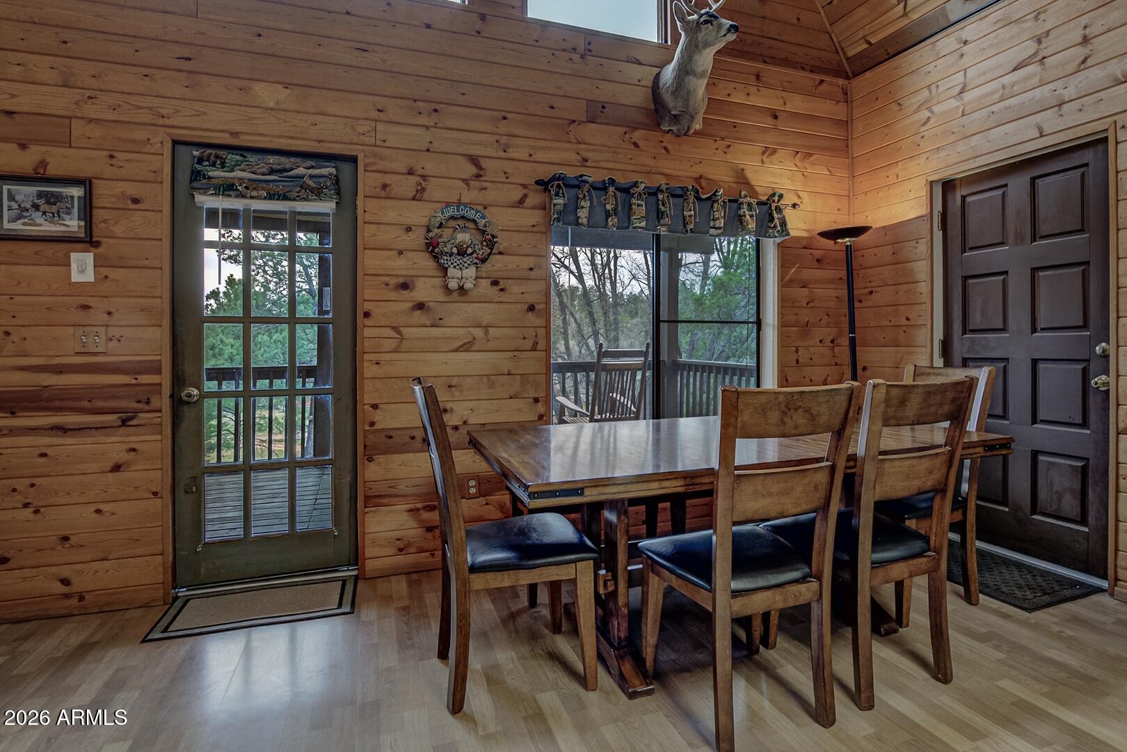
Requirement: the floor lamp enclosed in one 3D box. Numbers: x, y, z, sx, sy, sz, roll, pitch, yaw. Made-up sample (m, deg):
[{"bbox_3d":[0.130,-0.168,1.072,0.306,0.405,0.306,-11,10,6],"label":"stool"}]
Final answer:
[{"bbox_3d":[1.671,0.033,3.100,0.320,1.790,0.320,-1,3,-18],"label":"floor lamp"}]

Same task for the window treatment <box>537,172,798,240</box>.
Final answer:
[{"bbox_3d":[0.653,-0.945,3.026,1.670,0.275,0.110,-1,3,-18],"label":"window treatment"}]

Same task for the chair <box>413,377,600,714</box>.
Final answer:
[{"bbox_3d":[-0.212,0.514,1.815,0.575,1.005,0.440,-1,3,-19],"label":"chair"}]

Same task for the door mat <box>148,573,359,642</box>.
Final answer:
[{"bbox_3d":[-1.311,0.990,2.321,0.750,0.014,0.415,-1,3,-18],"label":"door mat"}]

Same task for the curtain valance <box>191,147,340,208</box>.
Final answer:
[{"bbox_3d":[-1.364,-0.912,2.467,0.600,0.225,0.080,-1,3,-18],"label":"curtain valance"}]

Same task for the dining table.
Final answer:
[{"bbox_3d":[0.649,0.614,2.166,1.870,0.755,0.970,-1,3,-18],"label":"dining table"}]

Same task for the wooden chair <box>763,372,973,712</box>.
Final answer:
[{"bbox_3d":[1.043,0.503,1.829,0.455,1.010,0.540,-1,3,-18],"label":"wooden chair"}]

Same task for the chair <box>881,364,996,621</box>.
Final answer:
[{"bbox_3d":[1.514,0.468,2.392,0.575,1.005,0.440,-1,3,-19],"label":"chair"}]

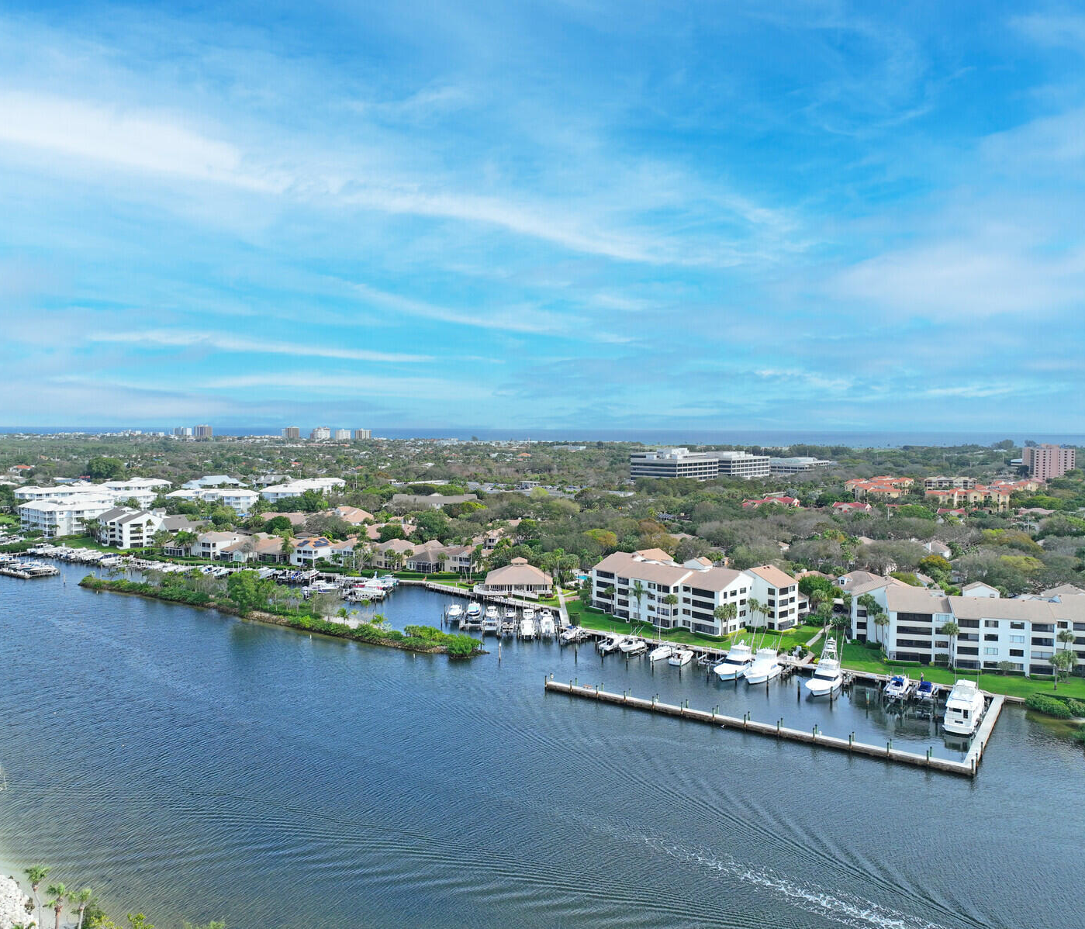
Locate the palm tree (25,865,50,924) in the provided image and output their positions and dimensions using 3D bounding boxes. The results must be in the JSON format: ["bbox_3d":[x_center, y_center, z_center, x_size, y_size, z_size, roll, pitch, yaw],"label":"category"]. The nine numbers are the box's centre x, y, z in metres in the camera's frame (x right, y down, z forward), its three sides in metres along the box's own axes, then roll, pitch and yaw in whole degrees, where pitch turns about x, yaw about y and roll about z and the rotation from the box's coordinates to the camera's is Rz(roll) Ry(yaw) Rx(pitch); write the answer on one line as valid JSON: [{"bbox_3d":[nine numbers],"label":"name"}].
[{"bbox_3d":[-49.062,42.653,83.482,2.700,7.300,2.700,0,3,0],"label":"palm tree"}]

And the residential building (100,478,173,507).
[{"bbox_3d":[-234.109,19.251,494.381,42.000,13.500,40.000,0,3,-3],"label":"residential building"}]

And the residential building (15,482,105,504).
[{"bbox_3d":[-263.020,18.990,475.220,25.000,14.500,40.000,2,3,40],"label":"residential building"}]

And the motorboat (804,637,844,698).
[{"bbox_3d":[54.680,39.190,166.840,4.900,9.200,14.800,2,3,34],"label":"motorboat"}]

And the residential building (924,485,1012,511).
[{"bbox_3d":[252.535,20.343,513.329,46.000,14.000,30.000,1,3,20],"label":"residential building"}]

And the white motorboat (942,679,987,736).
[{"bbox_3d":[74.769,41.938,151.601,4.900,6.500,16.000,2,3,34],"label":"white motorboat"}]

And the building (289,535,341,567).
[{"bbox_3d":[-80.106,31.114,306.580,10.500,9.000,15.000,2,3,27],"label":"building"}]

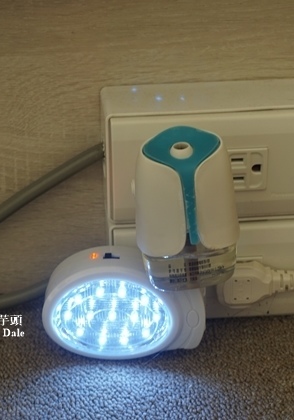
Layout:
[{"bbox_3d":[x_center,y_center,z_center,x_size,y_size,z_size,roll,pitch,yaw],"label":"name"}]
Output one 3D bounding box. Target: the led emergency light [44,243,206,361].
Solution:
[{"bbox_3d":[-0.012,0.047,0.627,0.096,0.081,0.046,-1,45,0],"label":"led emergency light"}]

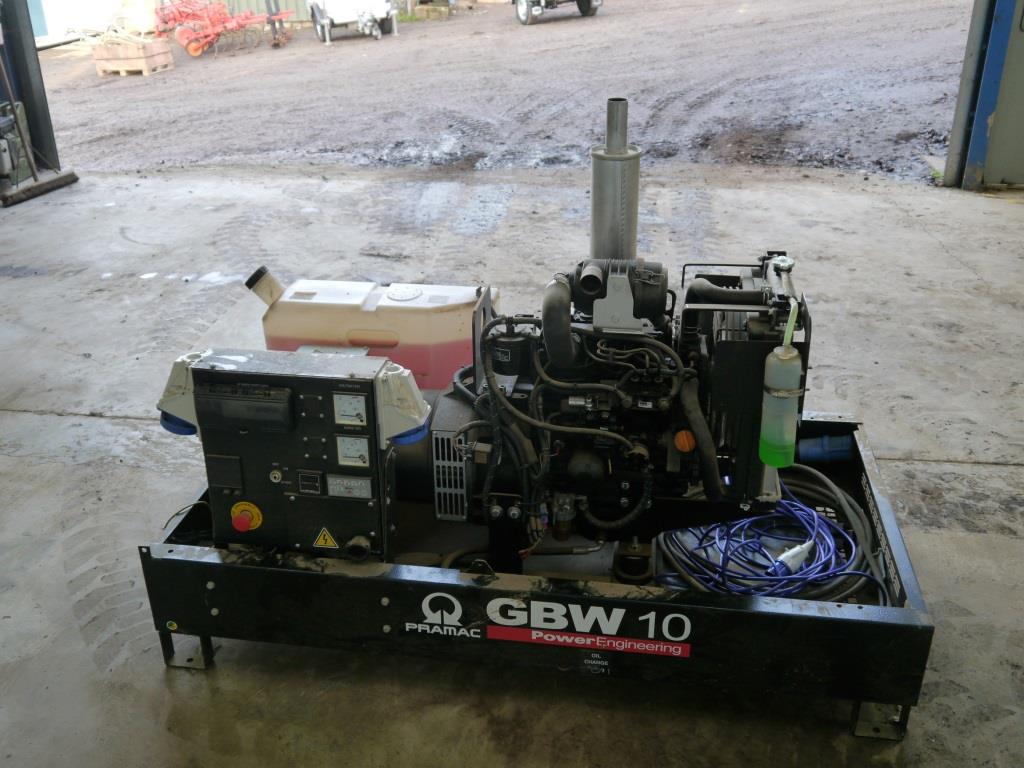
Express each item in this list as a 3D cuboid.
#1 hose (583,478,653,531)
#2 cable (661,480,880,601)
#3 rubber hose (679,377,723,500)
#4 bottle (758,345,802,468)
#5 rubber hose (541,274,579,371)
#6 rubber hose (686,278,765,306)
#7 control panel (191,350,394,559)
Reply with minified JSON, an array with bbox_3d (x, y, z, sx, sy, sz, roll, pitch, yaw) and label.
[{"bbox_3d":[0.238,0.266,2.259,0.146,0.115,0.055,3,25,8],"label":"hose"},{"bbox_3d":[0.611,0.400,2.432,0.478,0.117,0.409,3,25,8],"label":"cable"},{"bbox_3d":[0.407,0.120,2.183,0.092,0.285,0.086,3,25,8],"label":"rubber hose"},{"bbox_3d":[0.556,0.042,2.078,0.074,0.252,0.076,3,25,8],"label":"bottle"},{"bbox_3d":[0.105,-0.131,2.160,0.074,0.191,0.107,3,25,8],"label":"rubber hose"},{"bbox_3d":[0.453,-0.191,2.153,0.160,0.066,0.059,3,25,8],"label":"rubber hose"},{"bbox_3d":[-0.450,0.167,2.142,0.386,0.454,0.105,3,25,8],"label":"control panel"}]

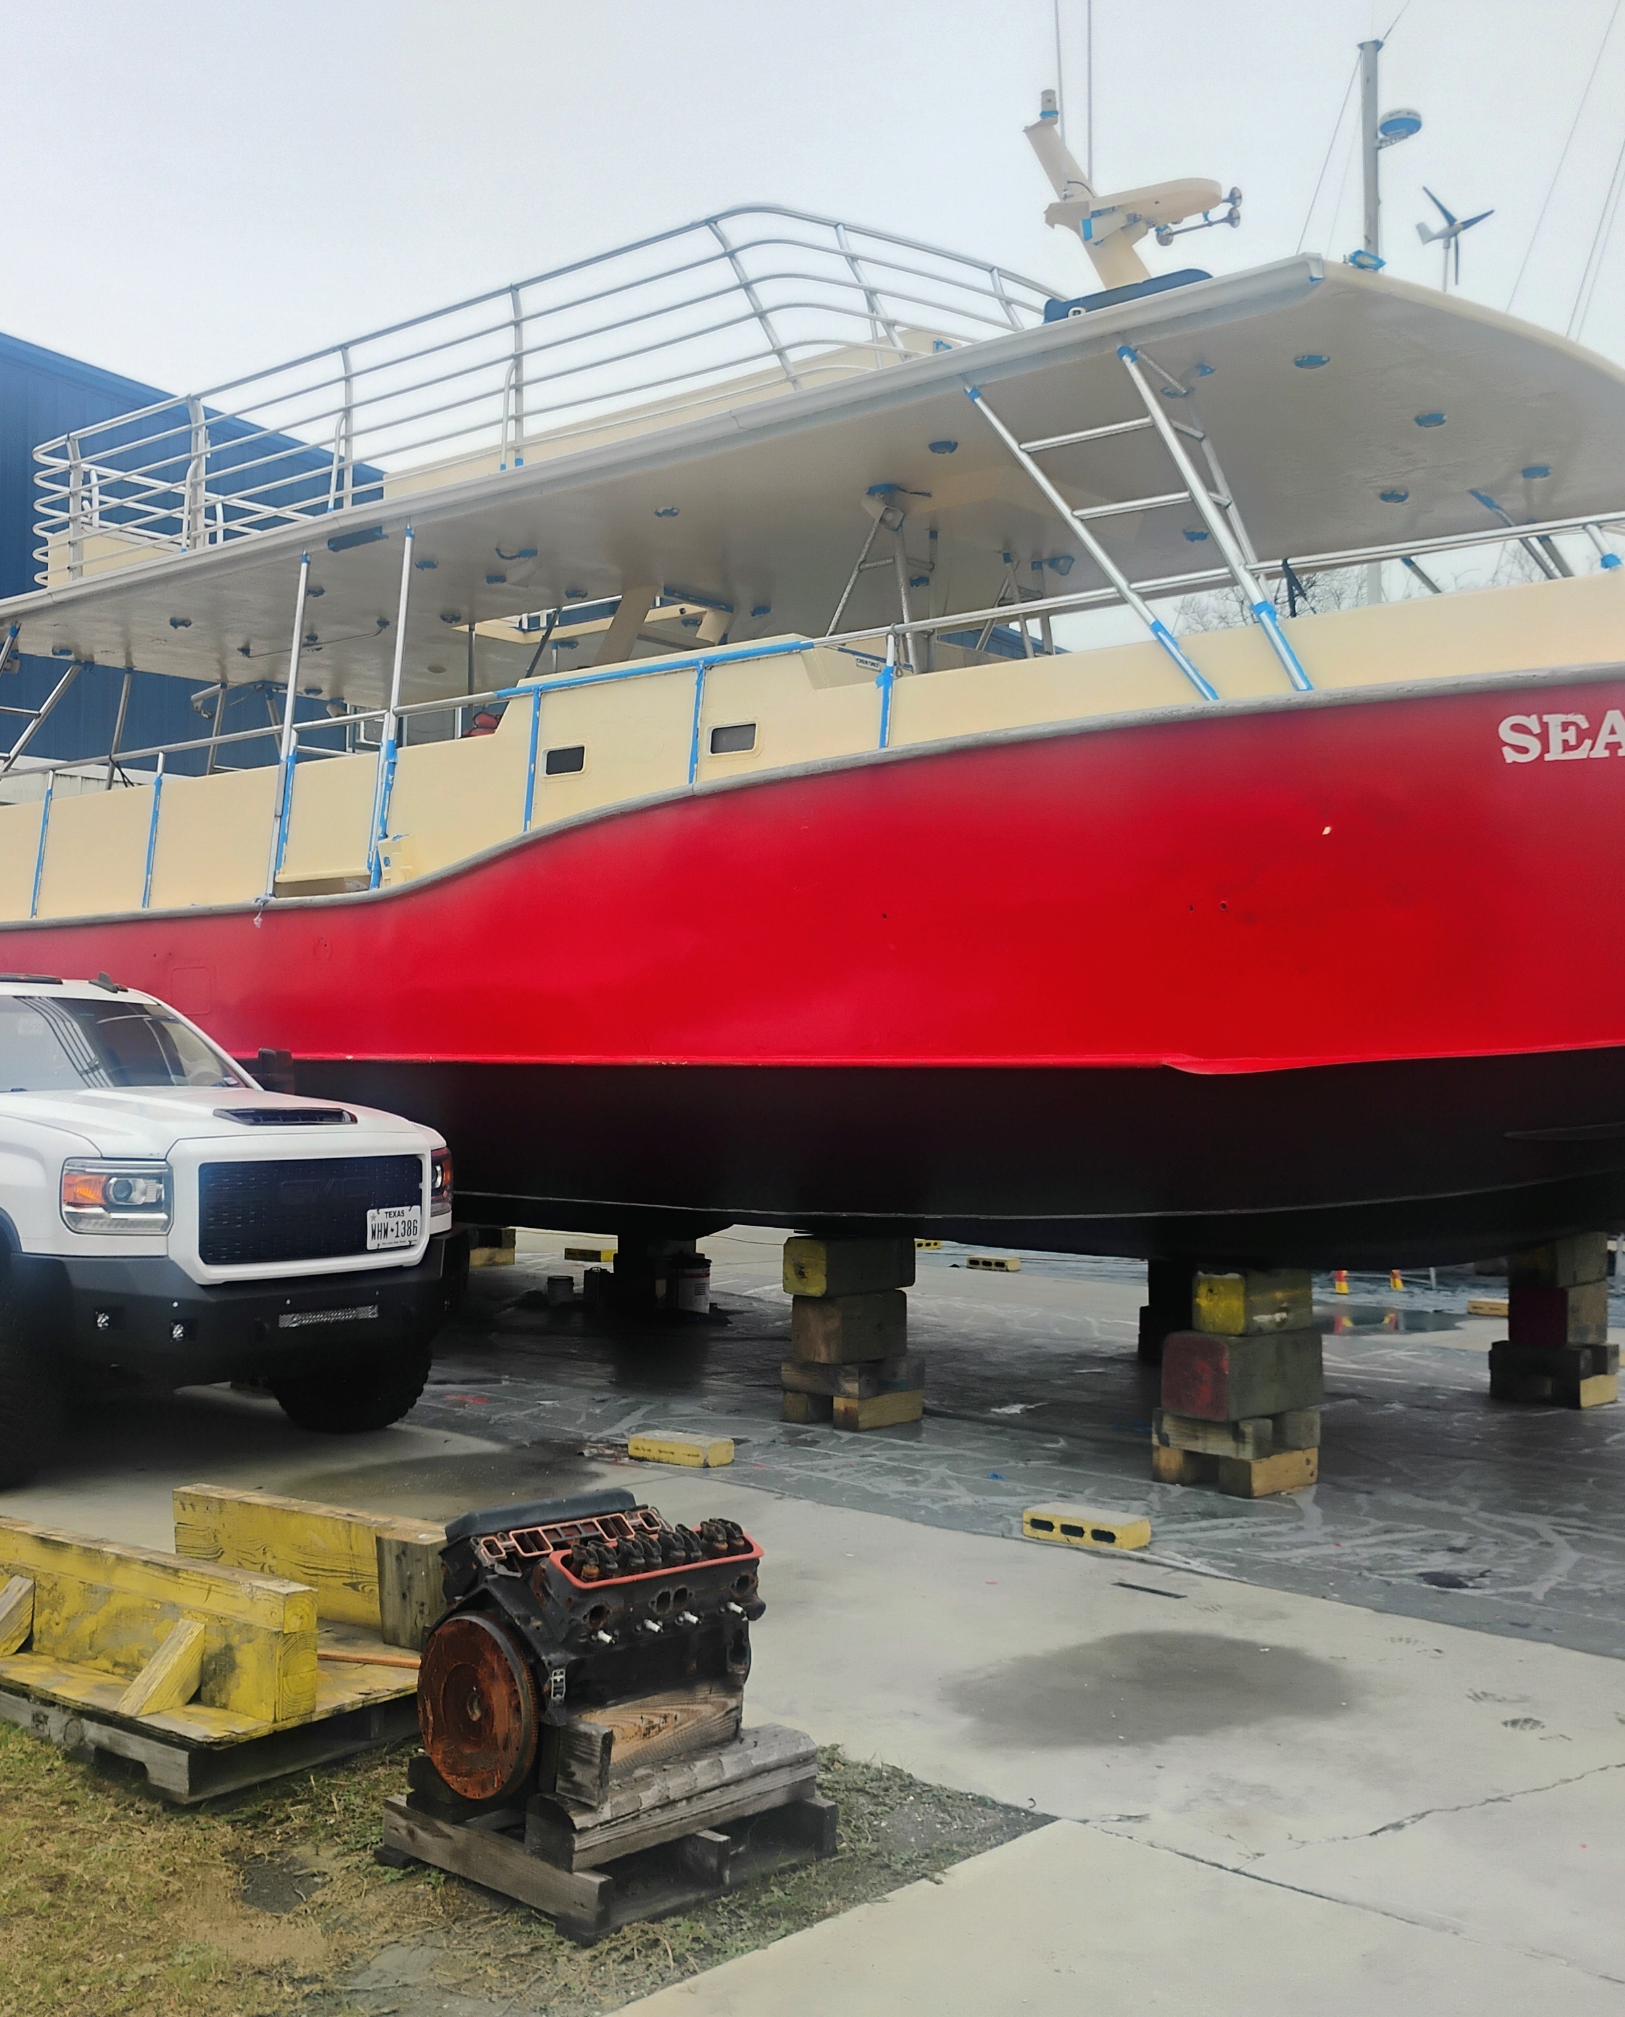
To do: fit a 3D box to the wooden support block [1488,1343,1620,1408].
[{"bbox_3d":[3.768,1.848,11.002,0.473,0.282,0.425,-1,-3,45],"label":"wooden support block"}]

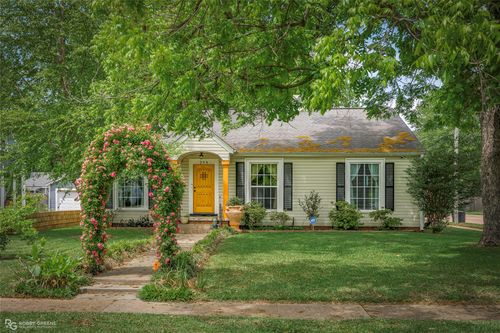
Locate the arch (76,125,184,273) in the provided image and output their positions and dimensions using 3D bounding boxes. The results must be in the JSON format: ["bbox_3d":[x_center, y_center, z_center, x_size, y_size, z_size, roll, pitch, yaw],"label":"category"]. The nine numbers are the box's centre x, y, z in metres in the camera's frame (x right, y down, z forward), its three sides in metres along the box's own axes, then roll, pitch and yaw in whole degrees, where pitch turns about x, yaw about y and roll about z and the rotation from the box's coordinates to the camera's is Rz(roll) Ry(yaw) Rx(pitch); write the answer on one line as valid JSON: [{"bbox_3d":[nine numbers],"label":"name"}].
[{"bbox_3d":[-2.290,0.630,9.300,1.980,2.850,0.950,0,-2,0],"label":"arch"}]

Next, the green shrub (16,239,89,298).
[{"bbox_3d":[-3.150,1.620,7.750,1.130,0.870,0.950,0,-2,0],"label":"green shrub"}]

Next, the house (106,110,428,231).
[{"bbox_3d":[0.470,-0.040,23.100,13.100,5.400,8.100,0,-2,0],"label":"house"}]

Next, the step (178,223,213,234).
[{"bbox_3d":[-2.090,2.420,19.000,1.420,0.380,0.550,0,-2,0],"label":"step"}]

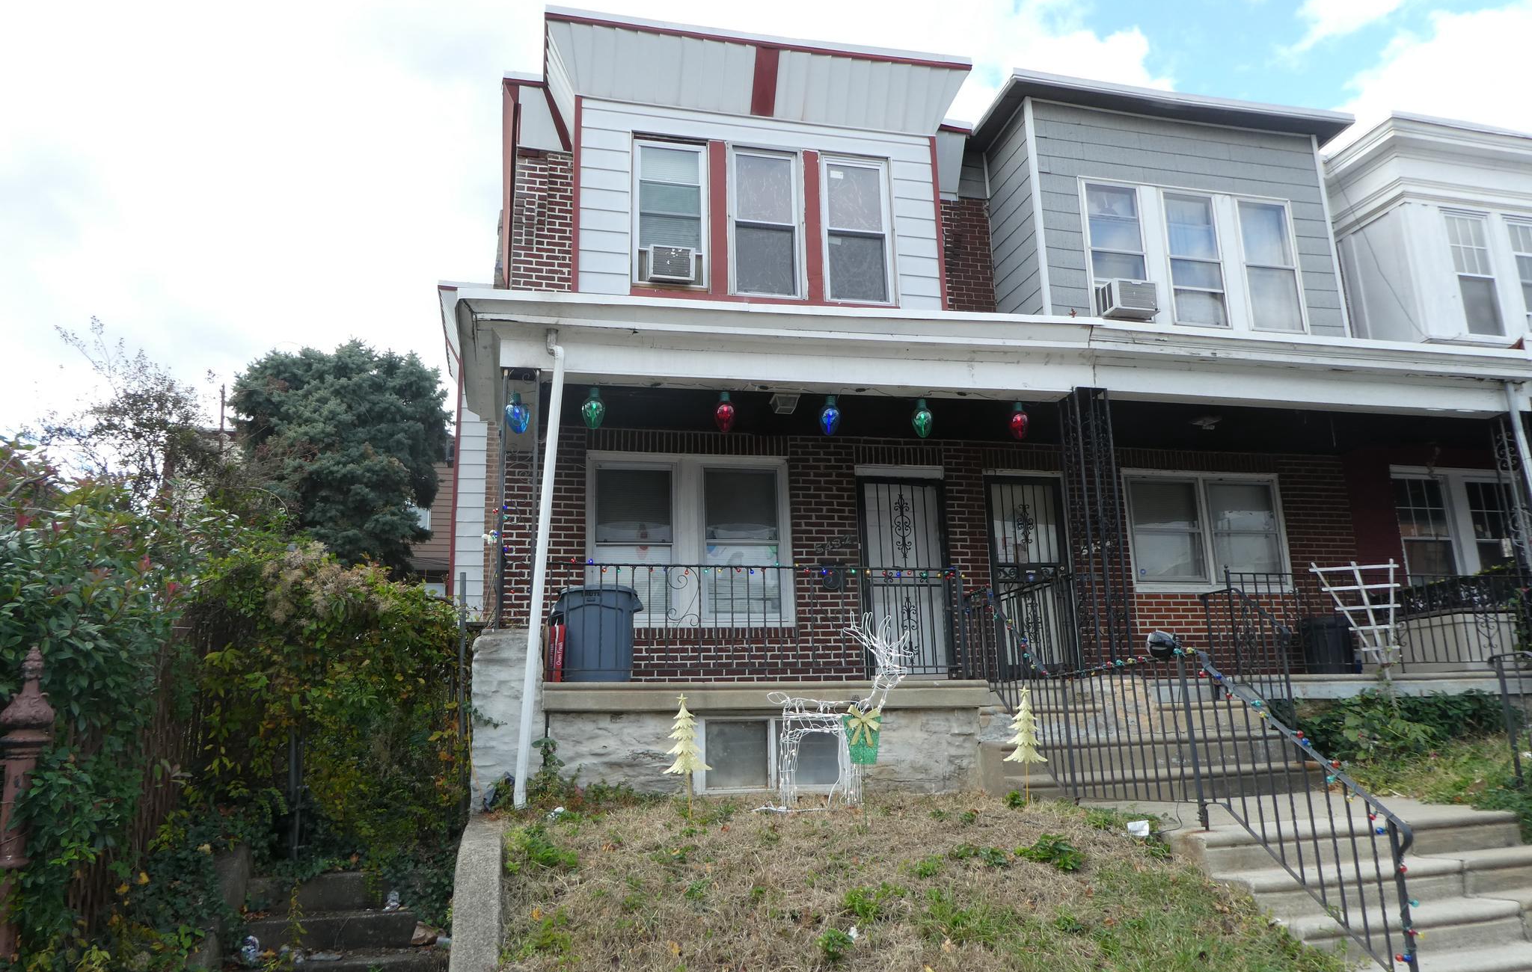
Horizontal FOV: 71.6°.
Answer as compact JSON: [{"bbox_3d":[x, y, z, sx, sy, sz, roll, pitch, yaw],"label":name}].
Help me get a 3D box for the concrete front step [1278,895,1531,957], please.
[{"bbox_3d":[2.730,1.949,4.661,1.106,0.165,0.310,2,-15,-12],"label":"concrete front step"}]

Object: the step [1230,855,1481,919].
[{"bbox_3d":[2.667,1.861,4.957,1.106,0.165,0.310,2,-15,-12],"label":"step"}]

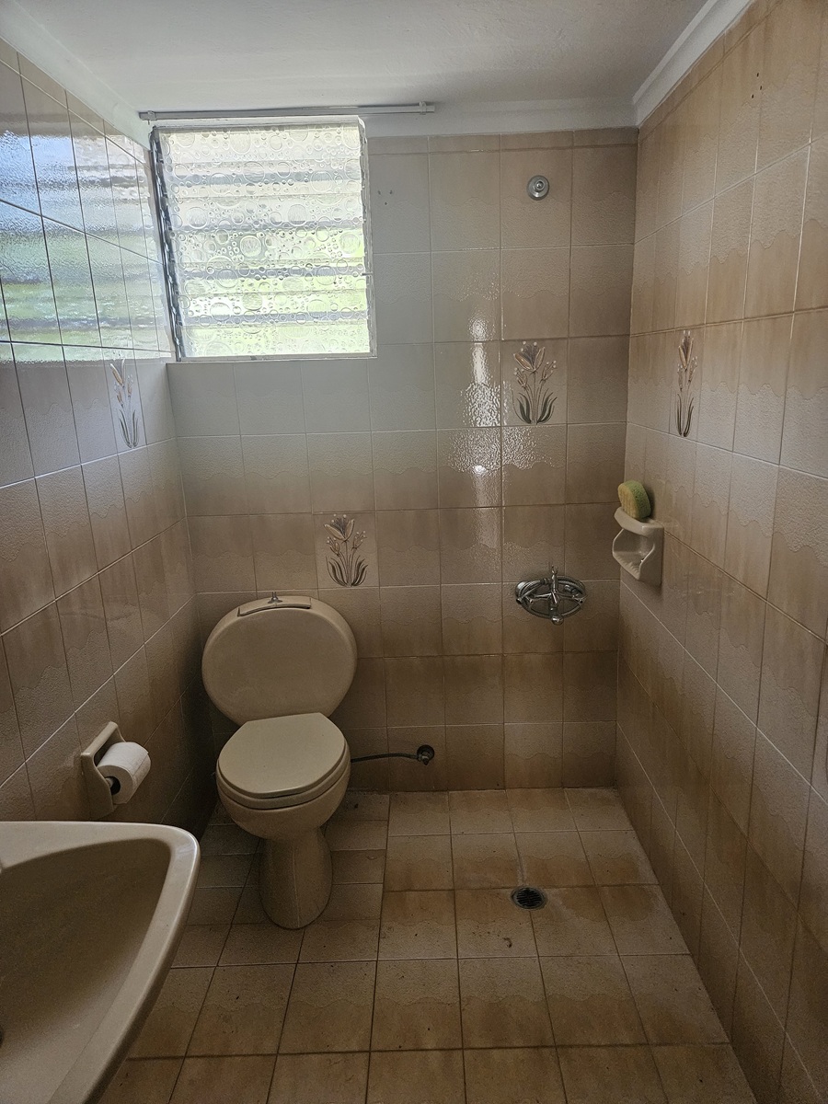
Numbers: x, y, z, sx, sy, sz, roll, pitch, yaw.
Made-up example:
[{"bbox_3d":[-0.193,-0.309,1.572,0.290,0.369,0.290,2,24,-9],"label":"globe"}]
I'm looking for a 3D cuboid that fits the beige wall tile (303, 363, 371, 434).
[{"bbox_3d":[-0.234,-0.475,2.231,0.199,0.212,0.010,-2,14,1],"label":"beige wall tile"}]

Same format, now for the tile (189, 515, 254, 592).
[{"bbox_3d":[-0.619,0.006,2.374,0.199,0.250,0.010,-2,14,1],"label":"tile"}]

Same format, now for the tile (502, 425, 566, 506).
[{"bbox_3d":[0.377,-0.271,2.289,0.200,0.251,0.010,-2,14,1],"label":"tile"}]

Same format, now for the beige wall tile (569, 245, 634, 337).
[{"bbox_3d":[0.549,-0.766,2.157,0.181,0.250,0.010,-2,14,1],"label":"beige wall tile"}]

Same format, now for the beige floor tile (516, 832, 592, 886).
[{"bbox_3d":[0.418,0.922,2.203,0.200,0.010,0.250,-2,14,1],"label":"beige floor tile"}]

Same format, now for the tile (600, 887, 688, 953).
[{"bbox_3d":[0.607,0.984,1.964,0.178,0.012,0.250,-2,15,1],"label":"tile"}]

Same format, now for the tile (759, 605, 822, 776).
[{"bbox_3d":[0.660,0.238,1.279,0.010,0.251,0.200,-2,14,1],"label":"tile"}]

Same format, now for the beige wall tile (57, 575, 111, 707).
[{"bbox_3d":[-0.737,0.199,1.643,0.010,0.250,0.199,-2,14,1],"label":"beige wall tile"}]

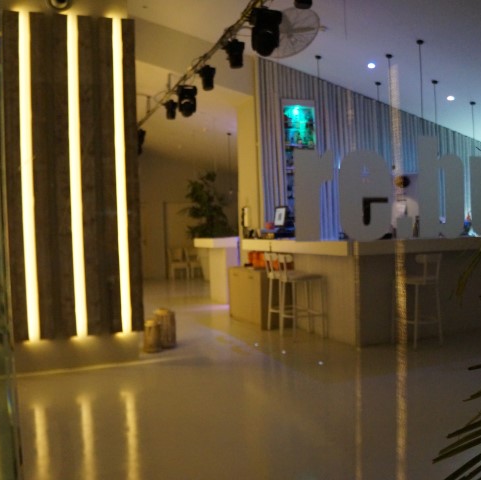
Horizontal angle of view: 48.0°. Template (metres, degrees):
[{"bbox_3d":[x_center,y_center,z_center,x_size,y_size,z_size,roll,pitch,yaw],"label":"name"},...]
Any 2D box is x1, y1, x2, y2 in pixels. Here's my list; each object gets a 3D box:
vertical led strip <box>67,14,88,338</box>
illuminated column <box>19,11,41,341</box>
[{"bbox_3d":[-1.505,-0.584,5.022,0.105,3.000,0.060,-2,1,-18],"label":"vertical led strip"},{"bbox_3d":[-1.996,-0.596,5.120,0.105,3.116,0.080,-2,1,-17],"label":"illuminated column"}]

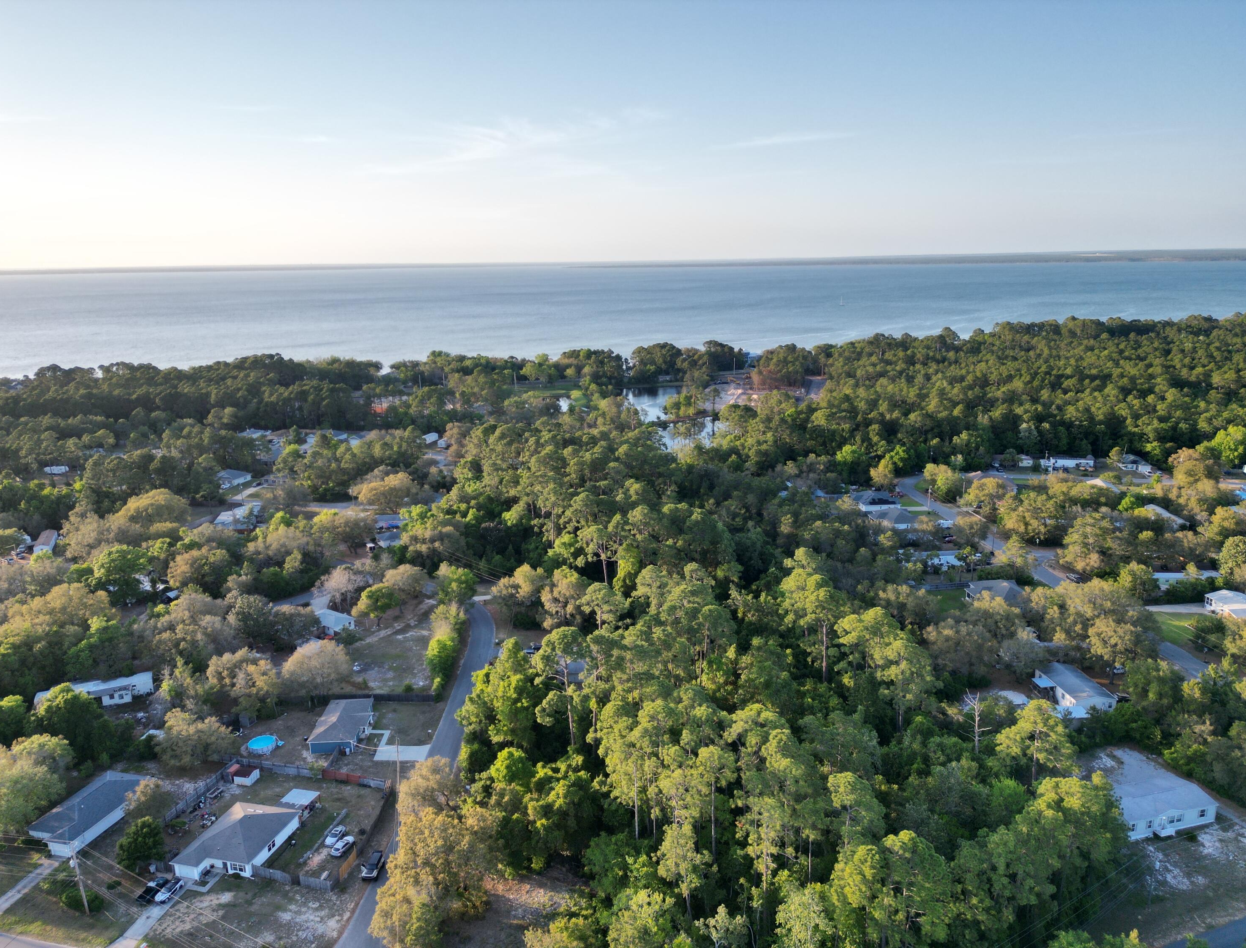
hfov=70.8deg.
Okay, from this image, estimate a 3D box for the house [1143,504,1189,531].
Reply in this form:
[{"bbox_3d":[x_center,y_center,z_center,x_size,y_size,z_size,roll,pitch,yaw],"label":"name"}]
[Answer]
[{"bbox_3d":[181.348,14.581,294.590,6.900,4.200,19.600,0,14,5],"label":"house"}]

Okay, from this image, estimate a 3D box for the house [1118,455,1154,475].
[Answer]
[{"bbox_3d":[215.083,-5.275,370.950,11.800,4.900,18.000,3,14,15],"label":"house"}]

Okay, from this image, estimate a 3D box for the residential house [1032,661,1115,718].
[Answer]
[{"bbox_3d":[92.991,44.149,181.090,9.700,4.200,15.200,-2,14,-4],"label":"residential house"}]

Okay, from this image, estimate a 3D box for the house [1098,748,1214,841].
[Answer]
[{"bbox_3d":[86.497,53.784,142.507,17.200,4.300,8.600,-4,14,-13],"label":"house"}]

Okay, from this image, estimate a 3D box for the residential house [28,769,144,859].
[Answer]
[{"bbox_3d":[-88.648,55.490,145.843,10.200,4.650,18.500,3,14,14],"label":"residential house"}]

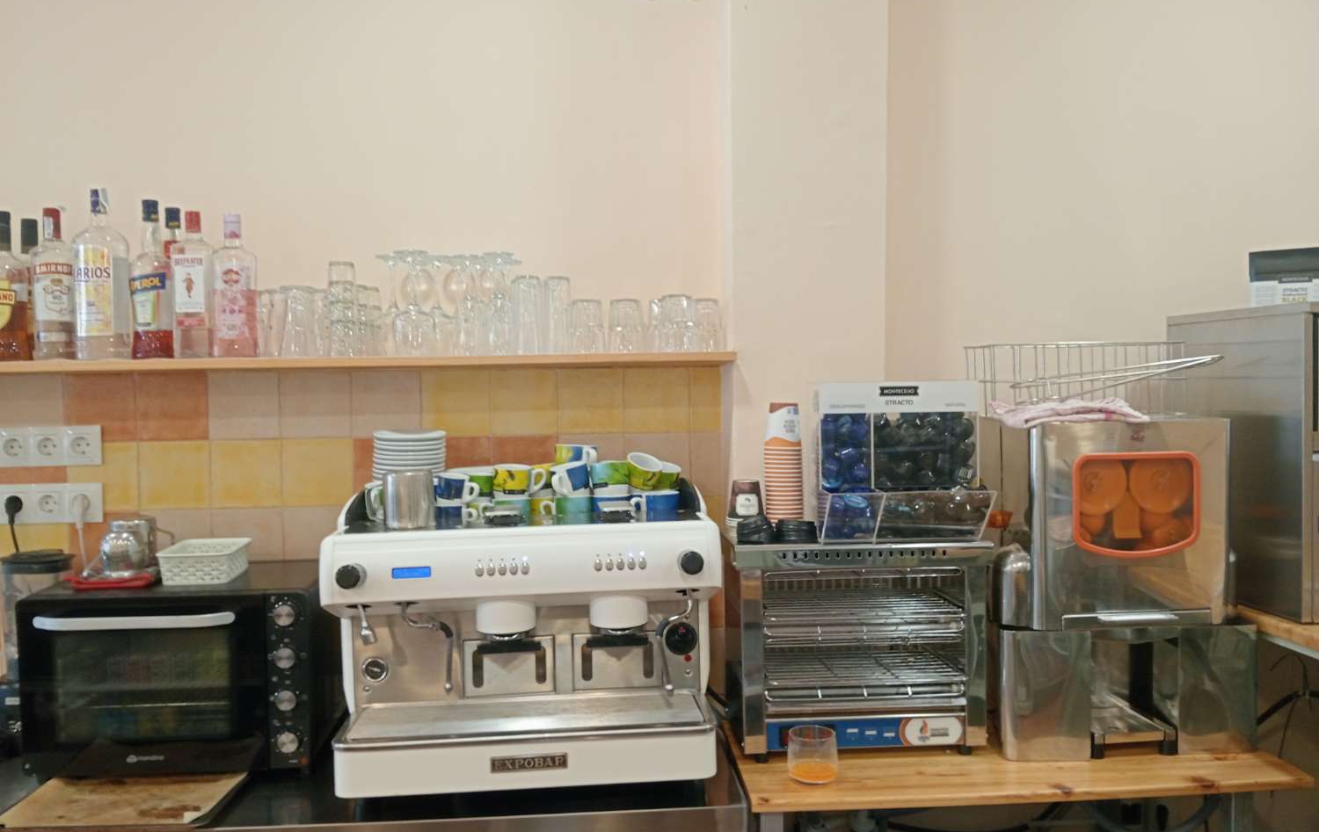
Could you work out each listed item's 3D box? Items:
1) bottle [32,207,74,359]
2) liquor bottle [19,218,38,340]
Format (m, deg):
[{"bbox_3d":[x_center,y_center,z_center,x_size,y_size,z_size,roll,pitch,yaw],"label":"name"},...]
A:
[{"bbox_3d":[-1.232,-0.269,2.174,0.085,0.304,0.085,-3,4,-27],"label":"bottle"},{"bbox_3d":[-1.299,-0.259,2.200,0.085,0.295,0.085,-1,2,0],"label":"liquor bottle"}]

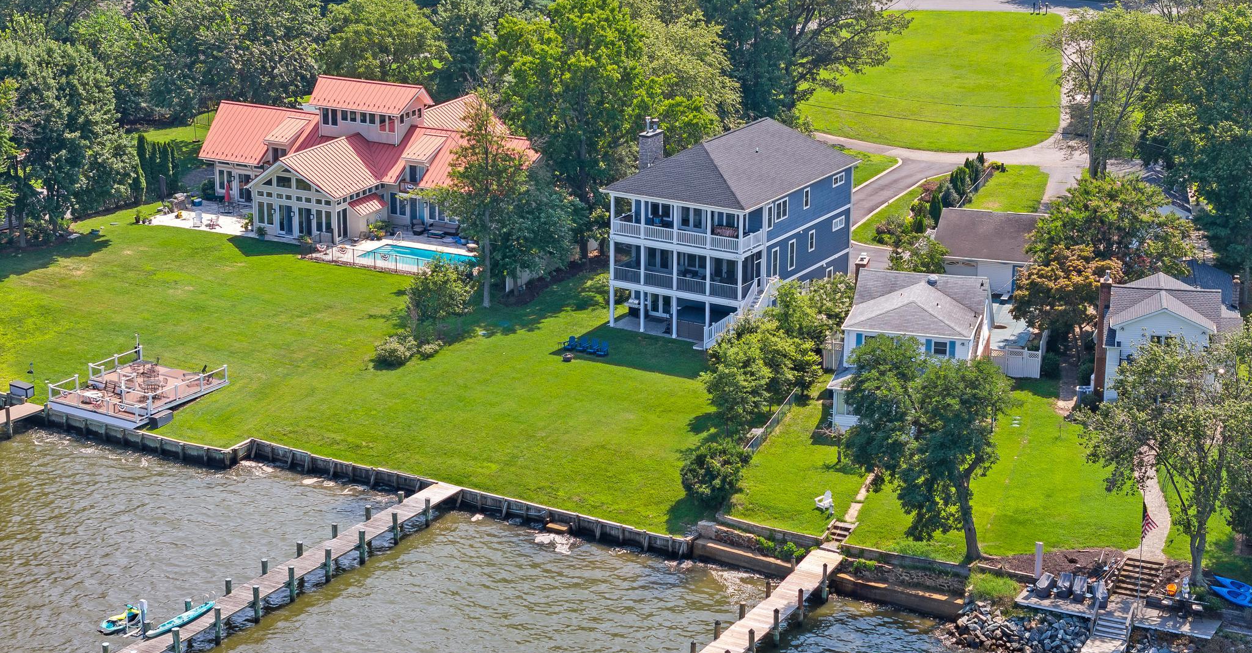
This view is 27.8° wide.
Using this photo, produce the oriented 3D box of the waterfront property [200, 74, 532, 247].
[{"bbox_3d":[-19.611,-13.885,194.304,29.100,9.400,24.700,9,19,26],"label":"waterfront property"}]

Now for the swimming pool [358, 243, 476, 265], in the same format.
[{"bbox_3d":[-14.740,-4.265,180.811,8.200,1.300,4.150,9,19,26],"label":"swimming pool"}]

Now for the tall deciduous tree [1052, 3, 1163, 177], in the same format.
[{"bbox_3d":[38.256,-18.732,203.099,9.000,13.852,8.600,0,17,0],"label":"tall deciduous tree"}]

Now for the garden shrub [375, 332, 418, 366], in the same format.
[{"bbox_3d":[-14.488,1.244,159.908,2.800,1.700,2.500,0,17,0],"label":"garden shrub"}]

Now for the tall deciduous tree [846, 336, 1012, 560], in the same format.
[{"bbox_3d":[14.870,6.696,126.359,8.600,12.300,9.000,6,18,19],"label":"tall deciduous tree"}]

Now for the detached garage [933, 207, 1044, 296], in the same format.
[{"bbox_3d":[26.105,-5.835,178.370,8.000,4.500,9.400,5,17,15],"label":"detached garage"}]

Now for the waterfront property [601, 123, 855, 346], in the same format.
[{"bbox_3d":[7.065,-7.100,166.485,10.800,12.400,17.100,10,19,29],"label":"waterfront property"}]

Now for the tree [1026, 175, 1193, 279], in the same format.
[{"bbox_3d":[33.169,-6.283,173.677,11.000,8.100,10.000,3,17,10],"label":"tree"}]

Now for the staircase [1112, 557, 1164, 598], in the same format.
[{"bbox_3d":[25.532,12.507,126.319,1.850,1.080,2.450,9,19,27],"label":"staircase"}]

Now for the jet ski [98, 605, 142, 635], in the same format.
[{"bbox_3d":[-24.615,14.229,123.595,1.080,1.000,2.550,16,23,42],"label":"jet ski"}]

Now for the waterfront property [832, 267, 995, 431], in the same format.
[{"bbox_3d":[17.336,1.071,152.619,7.900,6.900,15.000,5,17,15],"label":"waterfront property"}]

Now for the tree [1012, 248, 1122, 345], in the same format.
[{"bbox_3d":[27.114,-1.486,157.172,6.800,7.035,6.600,0,17,0],"label":"tree"}]

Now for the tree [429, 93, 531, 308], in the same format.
[{"bbox_3d":[-9.585,-8.317,167.814,6.800,14.516,6.600,0,17,0],"label":"tree"}]

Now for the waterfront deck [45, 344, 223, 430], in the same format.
[{"bbox_3d":[-30.064,3.747,156.315,7.430,1.950,8.345,11,20,31],"label":"waterfront deck"}]

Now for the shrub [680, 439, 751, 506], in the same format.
[{"bbox_3d":[4.900,7.899,138.624,3.800,3.400,3.600,0,17,0],"label":"shrub"}]

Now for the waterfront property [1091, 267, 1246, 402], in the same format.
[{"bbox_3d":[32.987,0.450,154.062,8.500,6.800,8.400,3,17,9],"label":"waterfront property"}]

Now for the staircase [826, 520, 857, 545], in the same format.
[{"bbox_3d":[11.401,10.991,134.479,1.300,0.760,1.700,8,18,25],"label":"staircase"}]

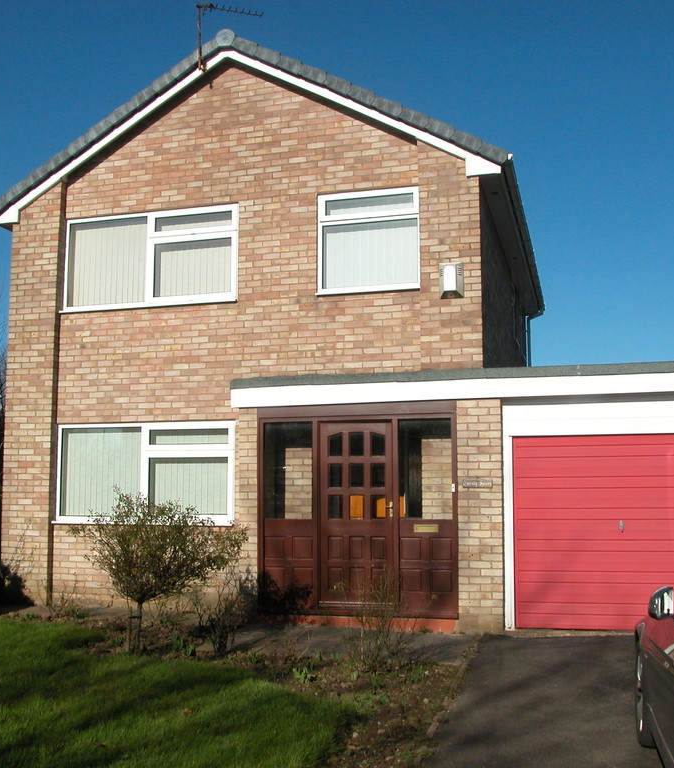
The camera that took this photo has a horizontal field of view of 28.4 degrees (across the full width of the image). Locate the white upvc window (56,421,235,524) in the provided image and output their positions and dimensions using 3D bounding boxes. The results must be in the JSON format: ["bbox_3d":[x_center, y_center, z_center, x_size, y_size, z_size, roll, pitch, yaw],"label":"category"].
[{"bbox_3d":[-2.274,1.069,15.816,2.361,1.194,0.100,-2,-7,20],"label":"white upvc window"}]

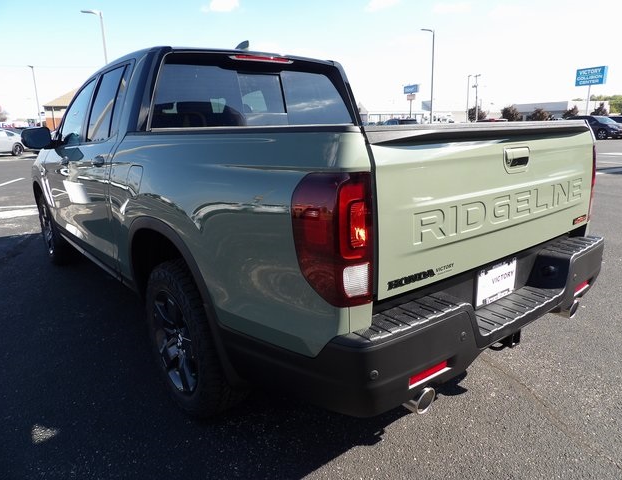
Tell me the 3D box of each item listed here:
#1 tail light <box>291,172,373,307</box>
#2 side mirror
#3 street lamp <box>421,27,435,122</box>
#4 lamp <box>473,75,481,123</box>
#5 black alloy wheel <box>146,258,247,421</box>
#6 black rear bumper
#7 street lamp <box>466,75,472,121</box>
[{"bbox_3d":[0.064,0.002,1.219,0.175,0.365,0.195,-12,18,-38],"label":"tail light"},{"bbox_3d":[-2.179,-0.816,3.529,0.225,0.170,0.140,-12,18,-38],"label":"side mirror"},{"bbox_3d":[8.285,-10.755,31.899,1.050,8.000,0.350,-6,15,-21],"label":"street lamp"},{"bbox_3d":[23.900,-19.026,63.425,1.000,8.500,0.400,2,14,10],"label":"lamp"},{"bbox_3d":[-0.547,0.449,2.117,0.245,0.740,0.740,-12,18,-38],"label":"black alloy wheel"},{"bbox_3d":[0.628,0.223,1.949,1.900,0.360,0.680,-12,18,-38],"label":"black rear bumper"},{"bbox_3d":[22.290,-18.684,62.346,0.800,8.400,0.350,6,15,24],"label":"street lamp"}]

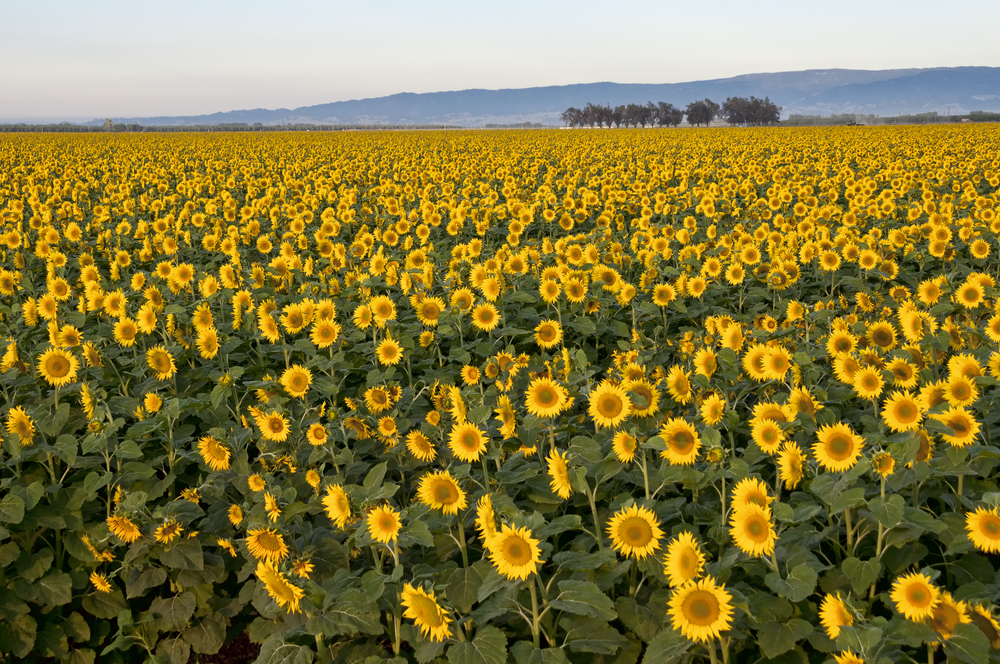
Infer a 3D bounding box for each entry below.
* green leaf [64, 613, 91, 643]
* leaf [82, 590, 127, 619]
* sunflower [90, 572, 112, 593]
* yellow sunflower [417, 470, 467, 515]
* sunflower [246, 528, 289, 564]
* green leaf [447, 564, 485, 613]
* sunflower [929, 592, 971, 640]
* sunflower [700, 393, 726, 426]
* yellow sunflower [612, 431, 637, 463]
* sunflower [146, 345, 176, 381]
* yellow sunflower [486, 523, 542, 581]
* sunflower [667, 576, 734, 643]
[{"bbox_3d":[-1.765,1.234,7.300,0.110,0.125,0.060,-1,7,-6],"label":"green leaf"},{"bbox_3d":[-1.924,1.325,8.500,0.210,0.150,0.060,-2,-18,-13],"label":"leaf"},{"bbox_3d":[-1.733,1.089,7.600,0.100,0.095,0.040,4,26,32],"label":"sunflower"},{"bbox_3d":[-0.254,0.698,7.600,0.220,0.220,0.075,3,23,22],"label":"yellow sunflower"},{"bbox_3d":[-1.024,0.945,7.700,0.185,0.185,0.070,2,36,14],"label":"sunflower"},{"bbox_3d":[-0.134,0.998,6.800,0.150,0.180,0.080,0,7,0],"label":"green leaf"},{"bbox_3d":[1.560,1.000,6.100,0.190,0.190,0.070,2,12,21],"label":"sunflower"},{"bbox_3d":[1.148,0.417,9.400,0.068,0.188,0.184,-6,8,-38],"label":"sunflower"},{"bbox_3d":[0.632,0.577,8.800,0.160,0.165,0.060,6,13,43],"label":"yellow sunflower"},{"bbox_3d":[-2.072,0.187,10.700,0.222,0.227,0.082,2,15,24],"label":"sunflower"},{"bbox_3d":[0.053,0.810,6.450,0.205,0.210,0.070,1,7,12],"label":"yellow sunflower"},{"bbox_3d":[0.648,0.897,5.650,0.210,0.210,0.070,0,6,7],"label":"sunflower"}]

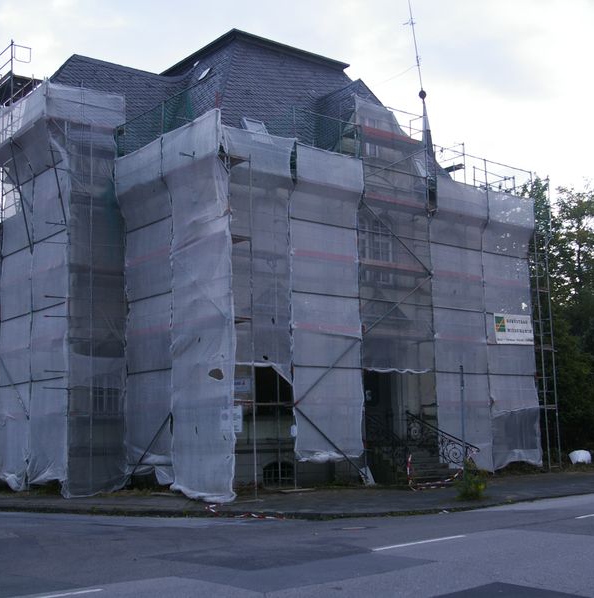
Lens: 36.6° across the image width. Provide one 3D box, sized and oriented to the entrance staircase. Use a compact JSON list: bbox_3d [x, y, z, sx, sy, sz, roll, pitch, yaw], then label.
[{"bbox_3d":[3.277,4.182,25.449,2.450,2.100,2.900,6,-11,-39],"label":"entrance staircase"}]

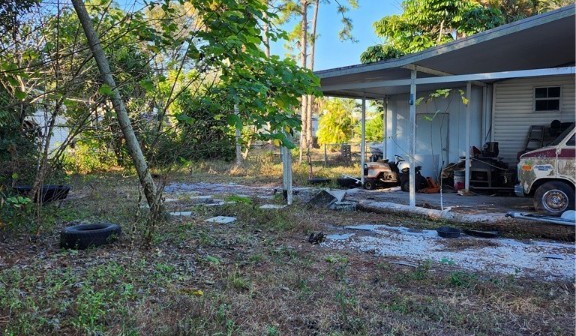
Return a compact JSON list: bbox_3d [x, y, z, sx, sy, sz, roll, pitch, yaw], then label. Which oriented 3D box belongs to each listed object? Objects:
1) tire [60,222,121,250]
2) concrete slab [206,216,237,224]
[{"bbox_3d":[-2.515,0.866,6.506,0.700,0.215,0.700,-3,4,0],"label":"tire"},{"bbox_3d":[-1.070,0.832,8.139,0.400,0.055,0.410,2,5,27],"label":"concrete slab"}]

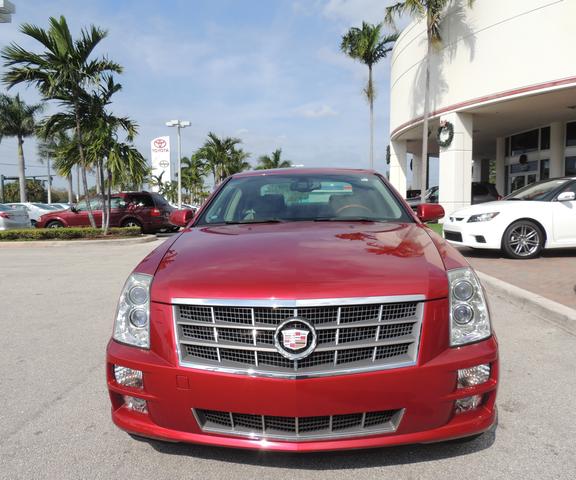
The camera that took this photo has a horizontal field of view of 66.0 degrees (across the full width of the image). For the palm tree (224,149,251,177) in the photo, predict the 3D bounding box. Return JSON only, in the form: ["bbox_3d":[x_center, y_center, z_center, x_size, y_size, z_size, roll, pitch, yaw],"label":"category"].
[{"bbox_3d":[-4.330,-4.815,38.000,2.700,6.040,2.700,0,4,0],"label":"palm tree"}]

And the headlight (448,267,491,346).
[{"bbox_3d":[0.790,0.288,1.959,0.260,0.310,0.400,0,4,3],"label":"headlight"}]

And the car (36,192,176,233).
[{"bbox_3d":[-7.150,-1.005,17.200,5.000,1.680,1.870,0,4,1],"label":"car"}]

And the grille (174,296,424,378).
[{"bbox_3d":[0.043,0.357,1.661,0.960,0.280,0.170,0,4,4],"label":"grille"}]

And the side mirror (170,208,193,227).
[{"bbox_3d":[-0.803,-0.167,3.360,0.200,0.140,0.130,0,4,4],"label":"side mirror"}]

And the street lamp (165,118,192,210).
[{"bbox_3d":[-8.339,-5.271,34.285,1.950,8.020,1.700,0,4,4],"label":"street lamp"}]

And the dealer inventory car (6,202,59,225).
[{"bbox_3d":[-13.400,-1.203,21.900,4.700,1.460,1.800,0,4,3],"label":"dealer inventory car"}]

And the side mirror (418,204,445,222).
[{"bbox_3d":[1.047,-0.198,3.250,0.210,0.140,0.130,0,4,4],"label":"side mirror"}]

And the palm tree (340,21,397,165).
[{"bbox_3d":[5.327,-7.699,29.000,3.800,13.030,3.700,0,4,0],"label":"palm tree"}]

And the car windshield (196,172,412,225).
[{"bbox_3d":[0.125,-0.344,3.276,1.500,0.420,0.850,0,4,3],"label":"car windshield"}]

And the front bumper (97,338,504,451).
[{"bbox_3d":[0.044,0.579,1.855,1.820,0.360,0.560,0,4,3],"label":"front bumper"}]

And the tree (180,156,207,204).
[{"bbox_3d":[-9.967,-5.506,47.238,2.900,6.700,2.900,0,4,4],"label":"tree"}]

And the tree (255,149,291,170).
[{"bbox_3d":[-1.423,-5.292,42.240,3.500,6.760,3.500,0,4,4],"label":"tree"}]

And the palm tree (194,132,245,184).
[{"bbox_3d":[-5.580,-5.241,37.265,4.200,7.470,4.000,0,4,4],"label":"palm tree"}]

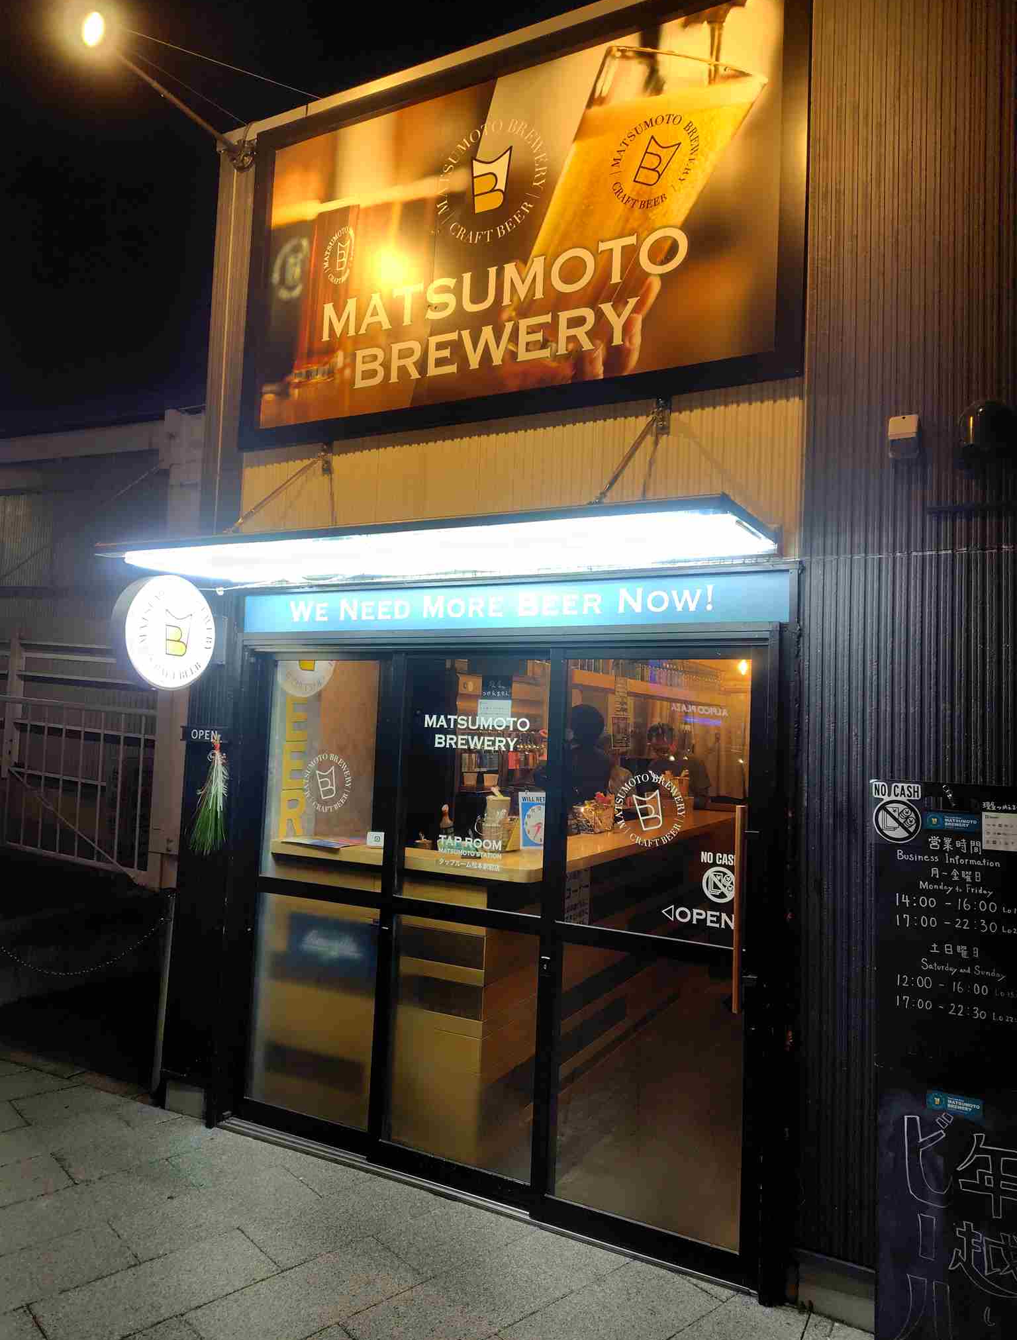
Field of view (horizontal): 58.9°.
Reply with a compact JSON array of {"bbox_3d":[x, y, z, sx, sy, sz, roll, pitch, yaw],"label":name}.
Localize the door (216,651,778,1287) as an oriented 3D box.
[{"bbox_3d":[-0.155,0.844,3.155,2.087,1.890,0.110,0,-4,27],"label":"door"}]

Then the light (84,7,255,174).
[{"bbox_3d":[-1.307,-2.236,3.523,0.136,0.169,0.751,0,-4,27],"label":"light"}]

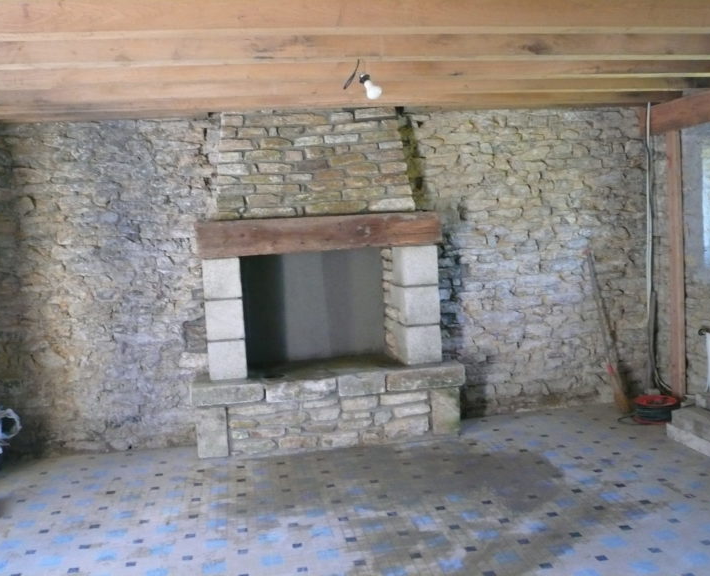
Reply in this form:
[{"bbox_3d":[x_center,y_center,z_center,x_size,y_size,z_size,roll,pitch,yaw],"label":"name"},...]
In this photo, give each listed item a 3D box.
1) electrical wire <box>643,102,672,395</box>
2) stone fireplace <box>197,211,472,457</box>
[{"bbox_3d":[2.302,-0.285,5.734,0.200,2.230,0.100,-4,5,-9],"label":"electrical wire"},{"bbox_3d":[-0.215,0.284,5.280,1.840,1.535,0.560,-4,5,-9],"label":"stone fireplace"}]

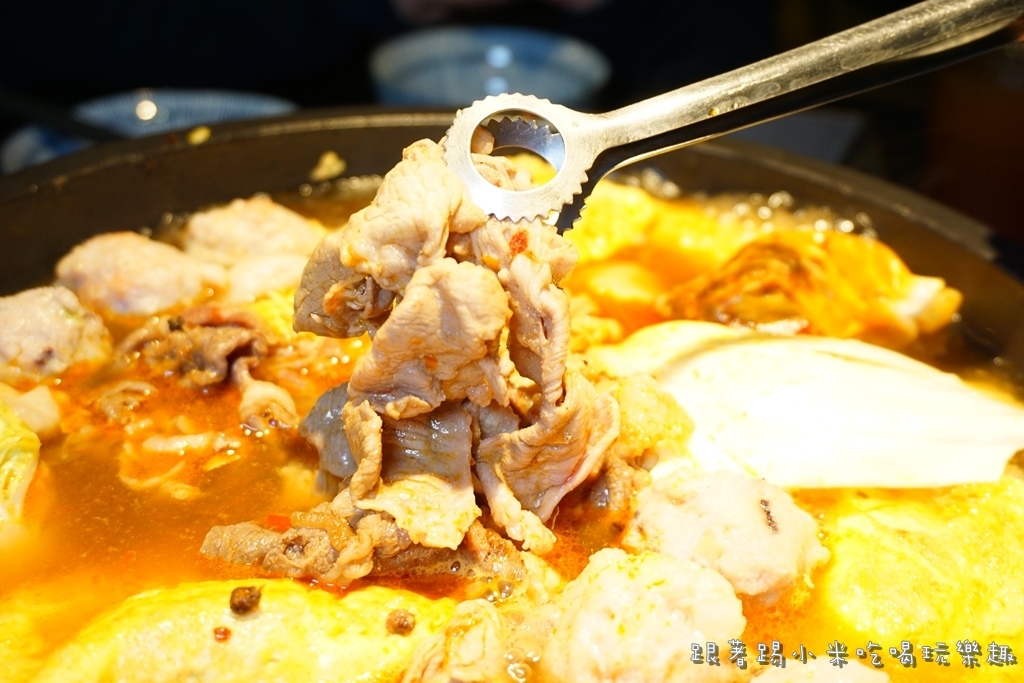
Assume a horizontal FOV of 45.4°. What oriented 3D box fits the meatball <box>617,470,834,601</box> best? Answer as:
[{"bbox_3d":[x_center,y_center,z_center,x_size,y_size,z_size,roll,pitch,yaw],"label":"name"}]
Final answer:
[{"bbox_3d":[0.050,0.048,0.290,0.049,0.035,0.042,11,29,18],"label":"meatball"}]

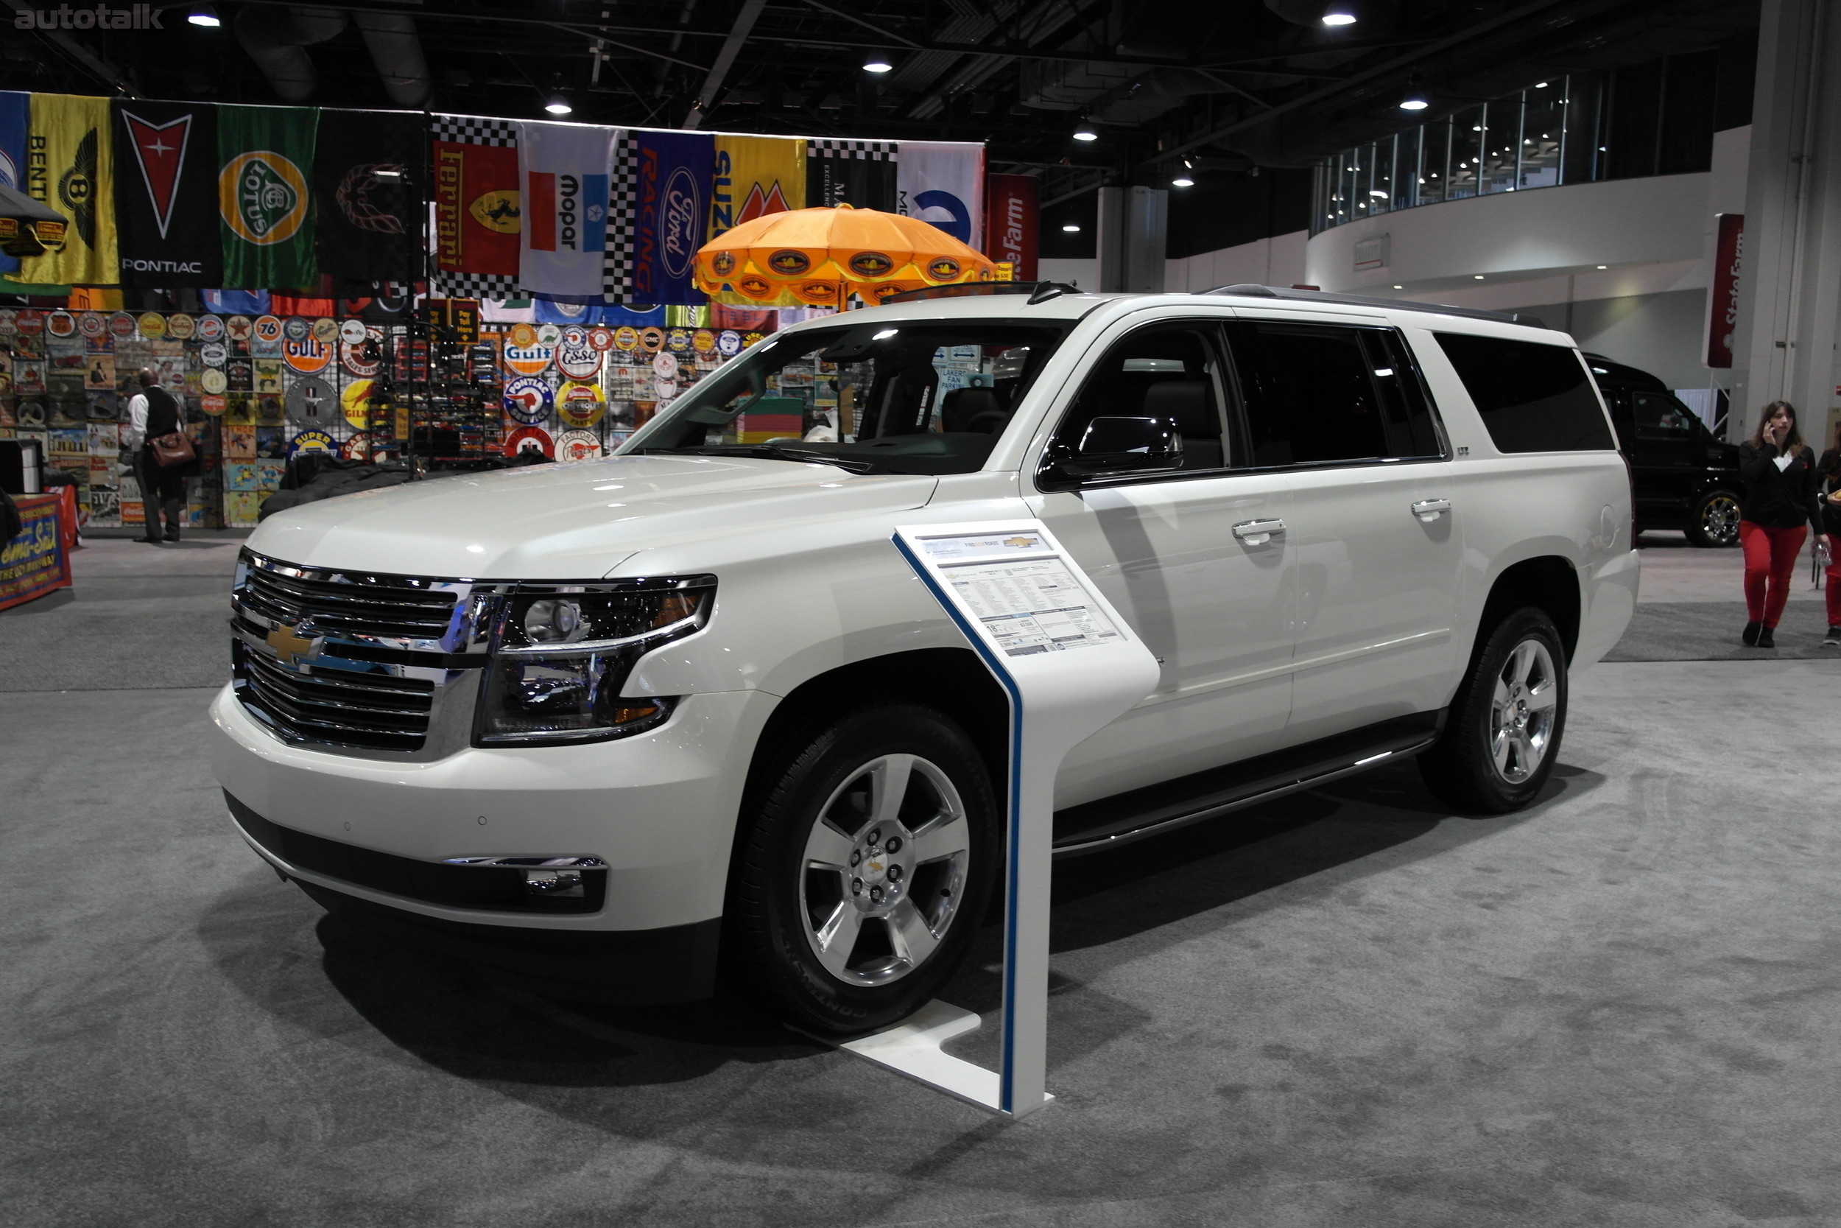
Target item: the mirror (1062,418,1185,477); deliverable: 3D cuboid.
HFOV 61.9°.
[{"bbox_3d":[0.525,-0.429,3.952,0.150,0.160,0.305,-5,9,-44],"label":"mirror"}]

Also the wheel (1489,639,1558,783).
[{"bbox_3d":[2.238,0.364,5.932,0.547,0.547,0.220,-5,9,-44],"label":"wheel"}]

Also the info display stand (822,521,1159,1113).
[{"bbox_3d":[0.102,0.396,3.527,0.720,1.210,0.510,7,9,42],"label":"info display stand"}]

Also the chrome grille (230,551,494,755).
[{"bbox_3d":[-1.399,0.084,3.622,0.210,0.440,1.300,-5,9,-44],"label":"chrome grille"}]

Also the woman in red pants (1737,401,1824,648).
[{"bbox_3d":[6.001,-0.621,10.704,0.520,1.710,0.380,4,7,24],"label":"woman in red pants"}]

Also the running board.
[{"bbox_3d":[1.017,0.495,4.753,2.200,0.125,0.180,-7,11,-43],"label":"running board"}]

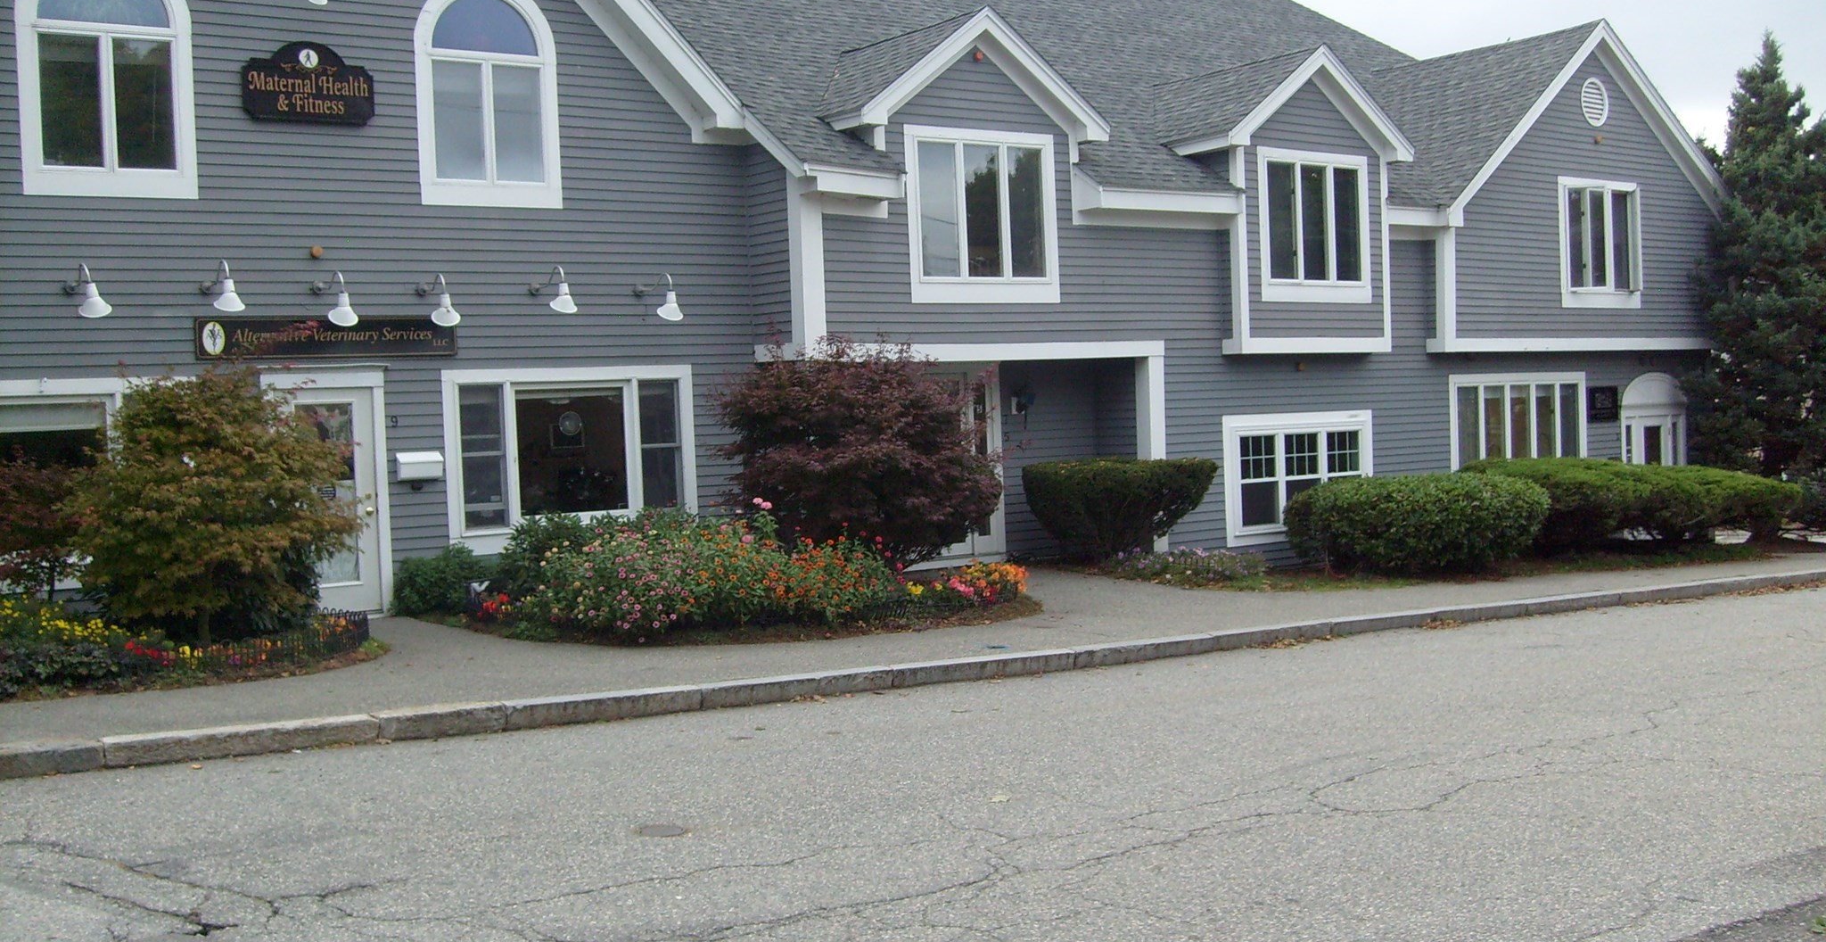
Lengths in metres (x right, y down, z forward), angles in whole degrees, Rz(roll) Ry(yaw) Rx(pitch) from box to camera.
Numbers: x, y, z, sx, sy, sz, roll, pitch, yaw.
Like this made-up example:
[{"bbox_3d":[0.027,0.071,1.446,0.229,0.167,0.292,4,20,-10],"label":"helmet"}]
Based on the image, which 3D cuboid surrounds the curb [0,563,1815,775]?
[{"bbox_3d":[2.322,1.300,14.407,17.800,0.180,0.220,-2,1,-35],"label":"curb"}]

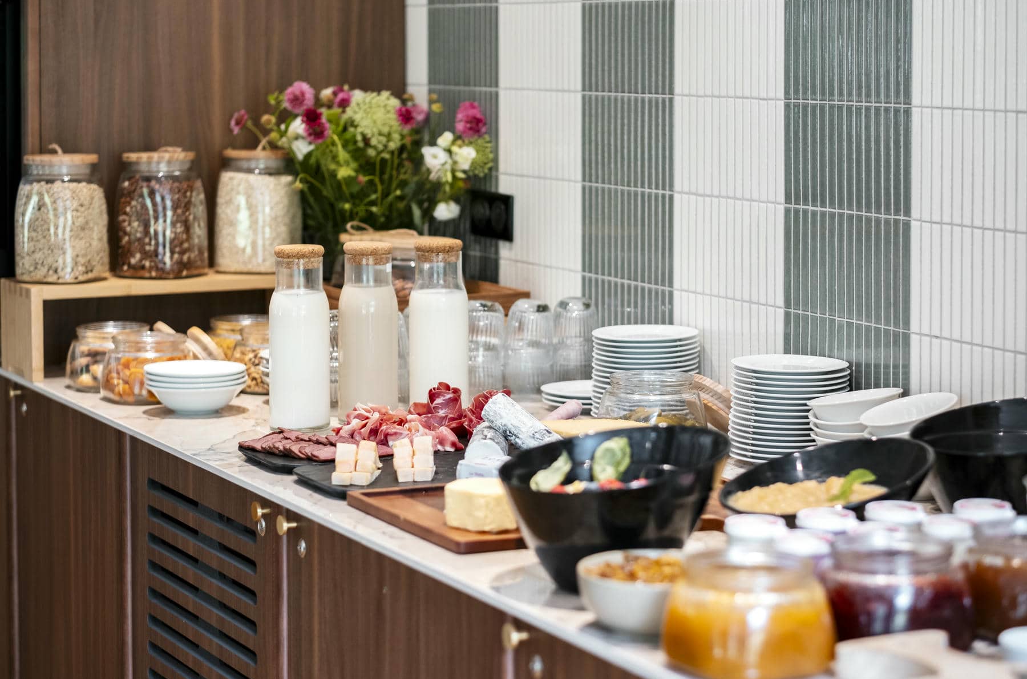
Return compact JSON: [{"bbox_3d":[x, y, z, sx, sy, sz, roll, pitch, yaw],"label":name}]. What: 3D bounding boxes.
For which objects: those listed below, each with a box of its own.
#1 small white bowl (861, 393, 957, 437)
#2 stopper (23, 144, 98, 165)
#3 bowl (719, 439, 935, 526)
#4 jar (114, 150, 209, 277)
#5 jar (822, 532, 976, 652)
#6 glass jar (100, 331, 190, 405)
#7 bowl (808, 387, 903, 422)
[{"bbox_3d":[0.489,0.105,2.954,0.124,0.059,0.124,-7,10,1],"label":"small white bowl"},{"bbox_3d":[-0.779,-0.320,4.117,0.129,0.031,0.129,0,7,0],"label":"stopper"},{"bbox_3d":[0.337,0.172,2.564,0.230,0.112,0.230,0,7,0],"label":"bowl"},{"bbox_3d":[-0.593,-0.213,4.047,0.153,0.208,0.153,-4,8,-27],"label":"jar"},{"bbox_3d":[0.363,0.238,2.290,0.155,0.095,0.155,0,7,0],"label":"jar"},{"bbox_3d":[-0.581,0.045,3.827,0.155,0.099,0.155,0,7,0],"label":"glass jar"},{"bbox_3d":[0.438,0.094,3.052,0.123,0.059,0.123,-5,6,1],"label":"bowl"}]

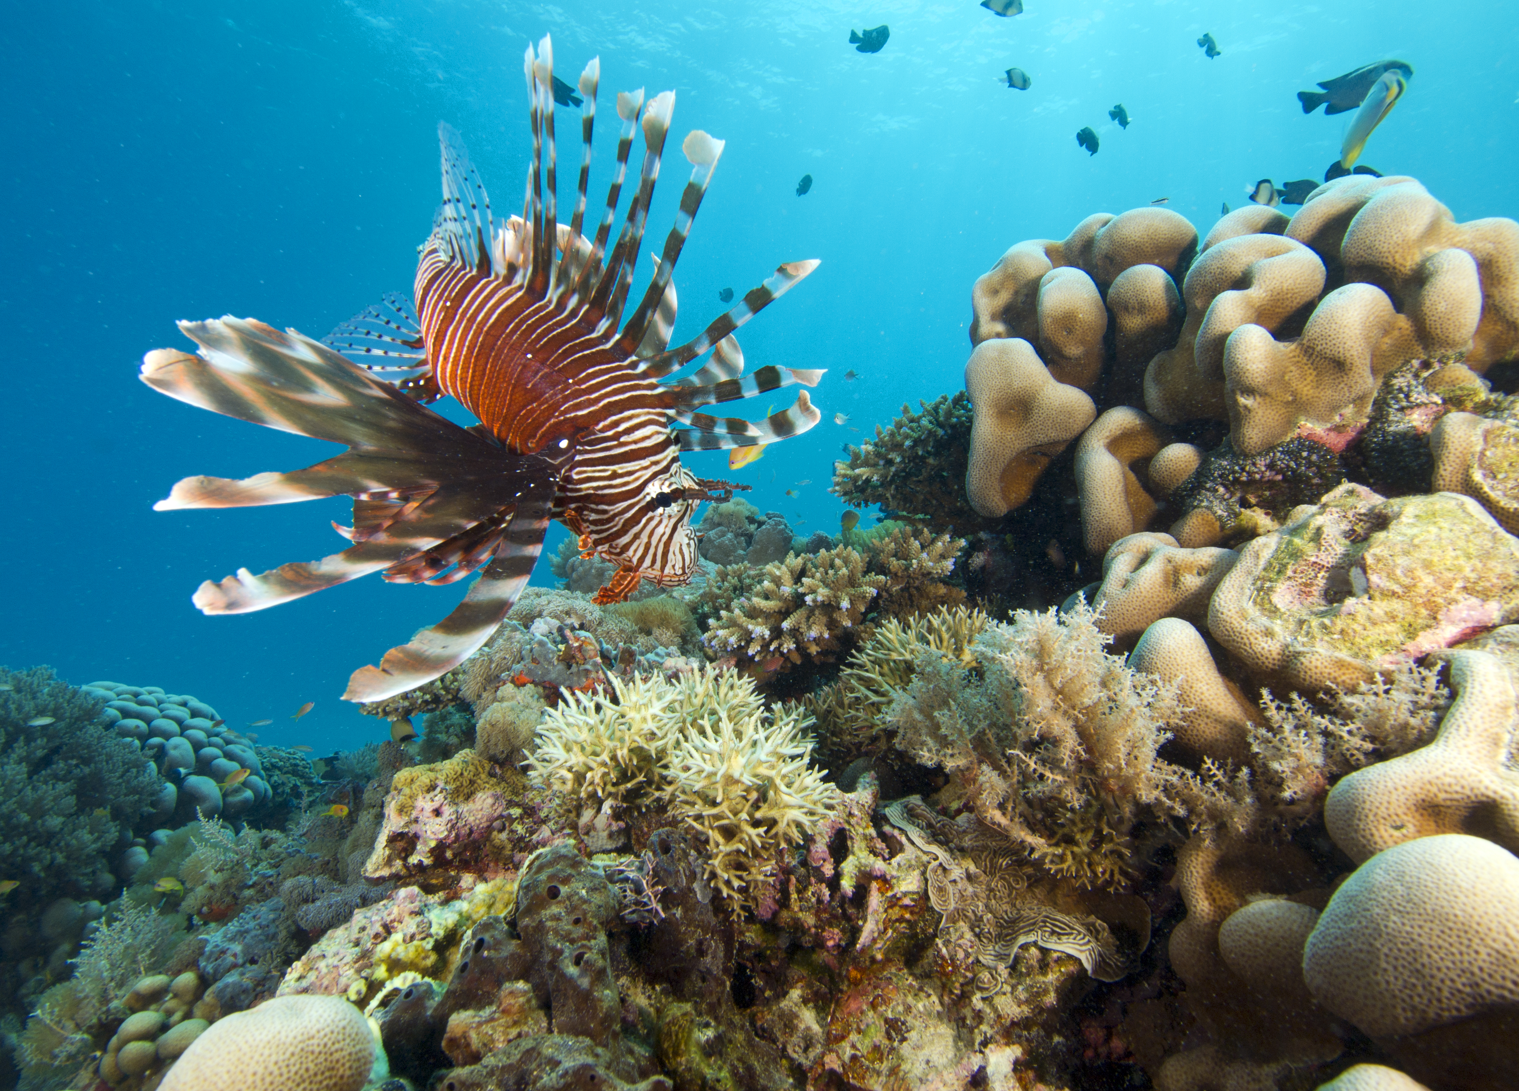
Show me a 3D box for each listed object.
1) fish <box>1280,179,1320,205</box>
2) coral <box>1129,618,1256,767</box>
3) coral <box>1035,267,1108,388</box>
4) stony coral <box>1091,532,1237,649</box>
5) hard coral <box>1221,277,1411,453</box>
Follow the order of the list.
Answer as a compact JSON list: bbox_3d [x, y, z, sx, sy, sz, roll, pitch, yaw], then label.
[{"bbox_3d":[1.029,-0.670,1.500,0.095,0.052,0.024,0,0,22],"label":"fish"},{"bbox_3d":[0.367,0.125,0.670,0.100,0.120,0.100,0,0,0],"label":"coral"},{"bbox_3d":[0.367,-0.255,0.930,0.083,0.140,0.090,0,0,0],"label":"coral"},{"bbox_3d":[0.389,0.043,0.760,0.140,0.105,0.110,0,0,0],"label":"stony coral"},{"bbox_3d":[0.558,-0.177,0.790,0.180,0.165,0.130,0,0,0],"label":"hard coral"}]

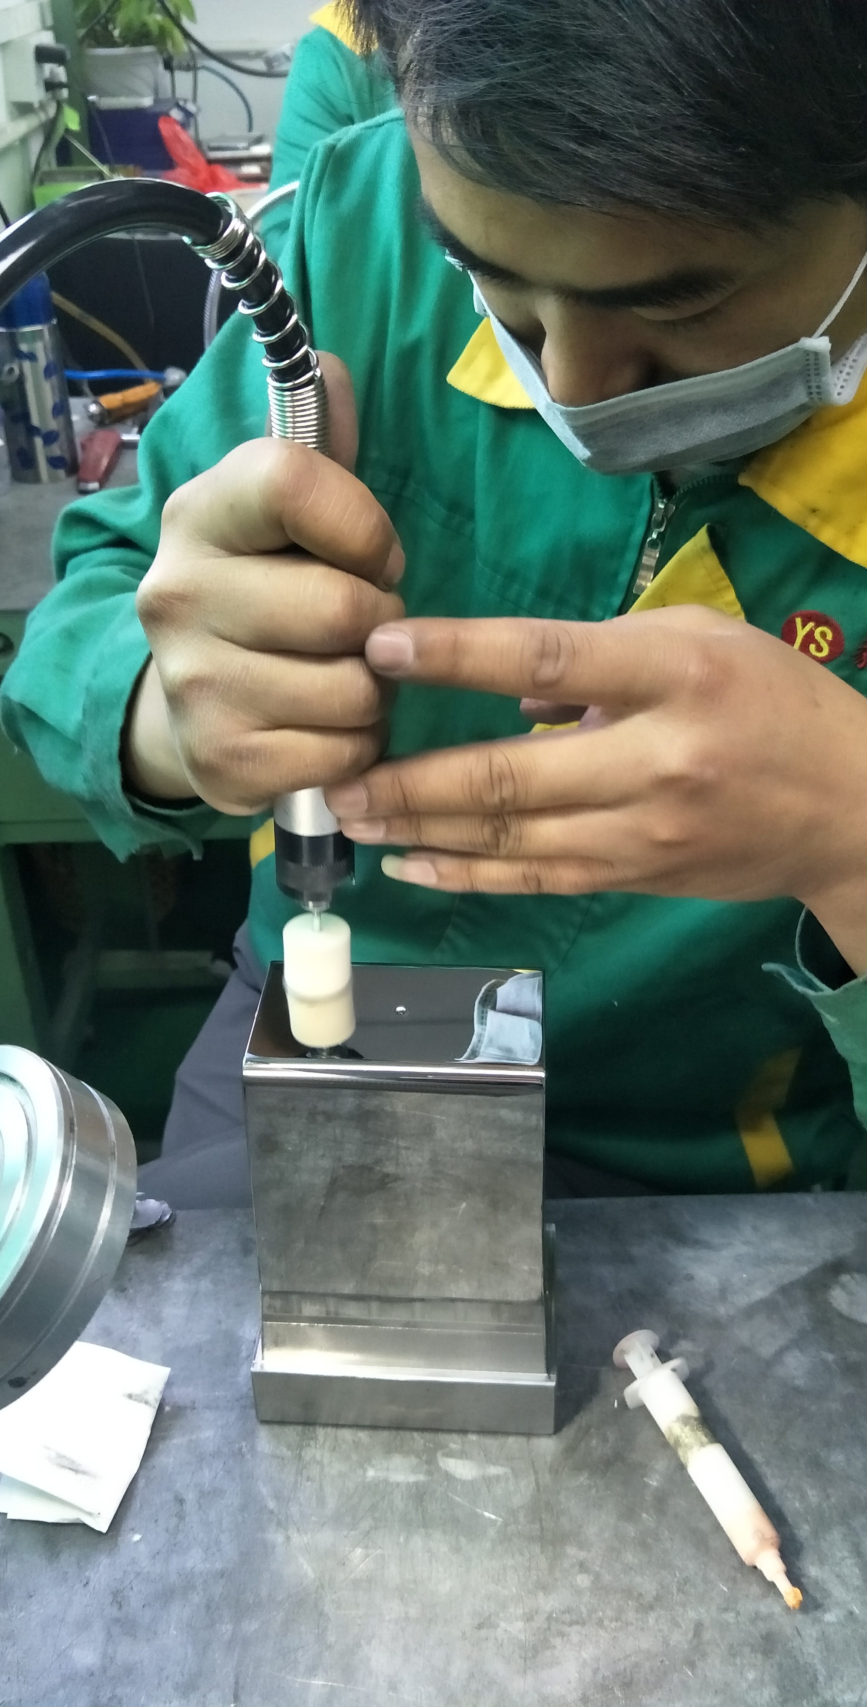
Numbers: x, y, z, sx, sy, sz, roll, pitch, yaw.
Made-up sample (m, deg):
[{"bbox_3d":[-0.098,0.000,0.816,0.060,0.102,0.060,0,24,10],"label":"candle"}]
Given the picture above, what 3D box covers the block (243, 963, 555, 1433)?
[{"bbox_3d":[-0.009,0.123,0.414,0.106,0.155,0.068,1,32,4],"label":"block"}]

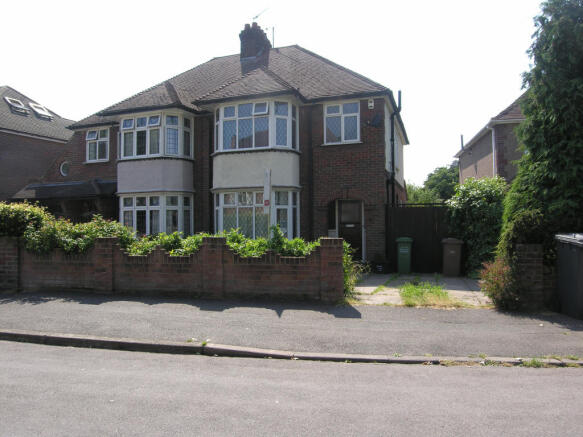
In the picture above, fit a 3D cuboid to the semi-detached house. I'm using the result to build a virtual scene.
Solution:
[{"bbox_3d":[-2.459,-3.244,17.192,13.700,9.970,9.100,-1,-2,20],"label":"semi-detached house"}]

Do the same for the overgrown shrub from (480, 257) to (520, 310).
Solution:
[{"bbox_3d":[2.767,0.867,5.350,0.480,0.700,0.460,-1,-2,20],"label":"overgrown shrub"}]

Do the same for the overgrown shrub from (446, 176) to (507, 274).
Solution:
[{"bbox_3d":[5.201,0.196,11.300,1.600,2.680,1.550,-1,-2,20],"label":"overgrown shrub"}]

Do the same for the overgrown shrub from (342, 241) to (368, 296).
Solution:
[{"bbox_3d":[0.967,0.775,6.200,0.420,0.860,0.500,-1,-2,20],"label":"overgrown shrub"}]

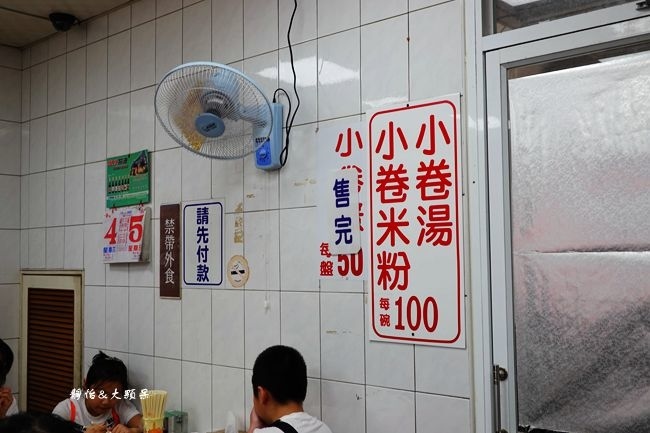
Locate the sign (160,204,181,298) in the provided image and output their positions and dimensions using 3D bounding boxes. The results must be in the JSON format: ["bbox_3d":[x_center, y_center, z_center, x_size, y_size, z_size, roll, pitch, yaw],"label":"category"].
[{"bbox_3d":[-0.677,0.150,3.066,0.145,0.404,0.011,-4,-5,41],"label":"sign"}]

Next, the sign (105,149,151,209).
[{"bbox_3d":[-0.918,-0.170,3.251,0.341,0.241,0.012,-4,-5,41],"label":"sign"}]

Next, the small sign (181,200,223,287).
[{"bbox_3d":[-0.510,0.117,2.924,0.280,0.364,0.010,-4,-5,41],"label":"small sign"}]

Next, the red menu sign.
[{"bbox_3d":[0.279,0.021,2.245,0.361,0.771,0.014,-4,-5,41],"label":"red menu sign"}]

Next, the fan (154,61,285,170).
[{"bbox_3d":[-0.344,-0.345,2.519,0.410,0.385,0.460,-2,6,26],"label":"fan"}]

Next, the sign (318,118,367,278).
[{"bbox_3d":[0.059,-0.051,2.440,0.229,0.544,0.012,-4,-5,41],"label":"sign"}]

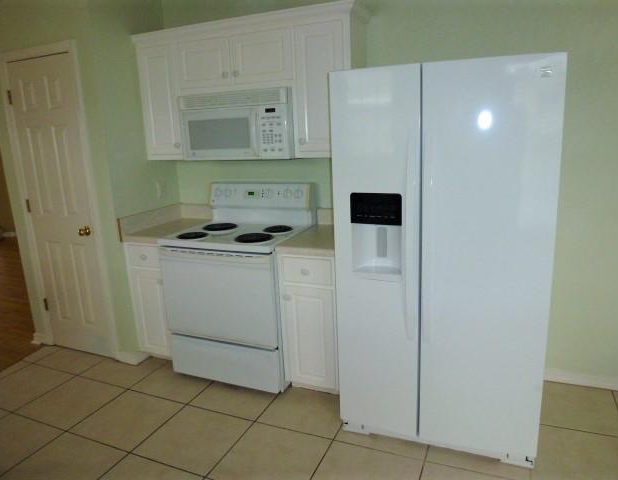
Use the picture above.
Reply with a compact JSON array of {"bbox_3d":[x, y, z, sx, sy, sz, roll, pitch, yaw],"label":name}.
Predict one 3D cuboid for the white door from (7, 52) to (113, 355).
[{"bbox_3d":[-1.688,-0.170,3.075,0.615,2.030,0.045,3,14,23],"label":"white door"}]

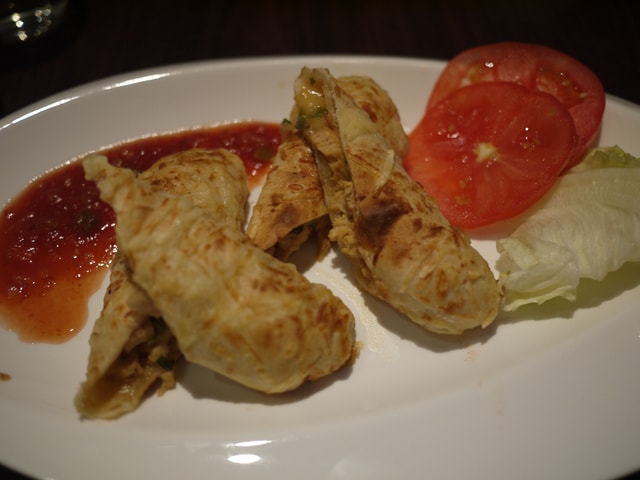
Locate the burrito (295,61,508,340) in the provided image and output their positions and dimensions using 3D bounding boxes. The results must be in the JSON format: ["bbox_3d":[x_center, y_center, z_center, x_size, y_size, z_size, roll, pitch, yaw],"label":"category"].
[{"bbox_3d":[0.026,-0.020,0.294,0.040,0.037,0.132,-20,59,-19],"label":"burrito"}]

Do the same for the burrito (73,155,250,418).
[{"bbox_3d":[-0.057,0.011,0.280,0.039,0.034,0.126,10,48,9],"label":"burrito"}]

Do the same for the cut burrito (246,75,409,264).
[{"bbox_3d":[0.007,-0.035,0.324,0.040,0.035,0.112,19,49,17],"label":"cut burrito"}]

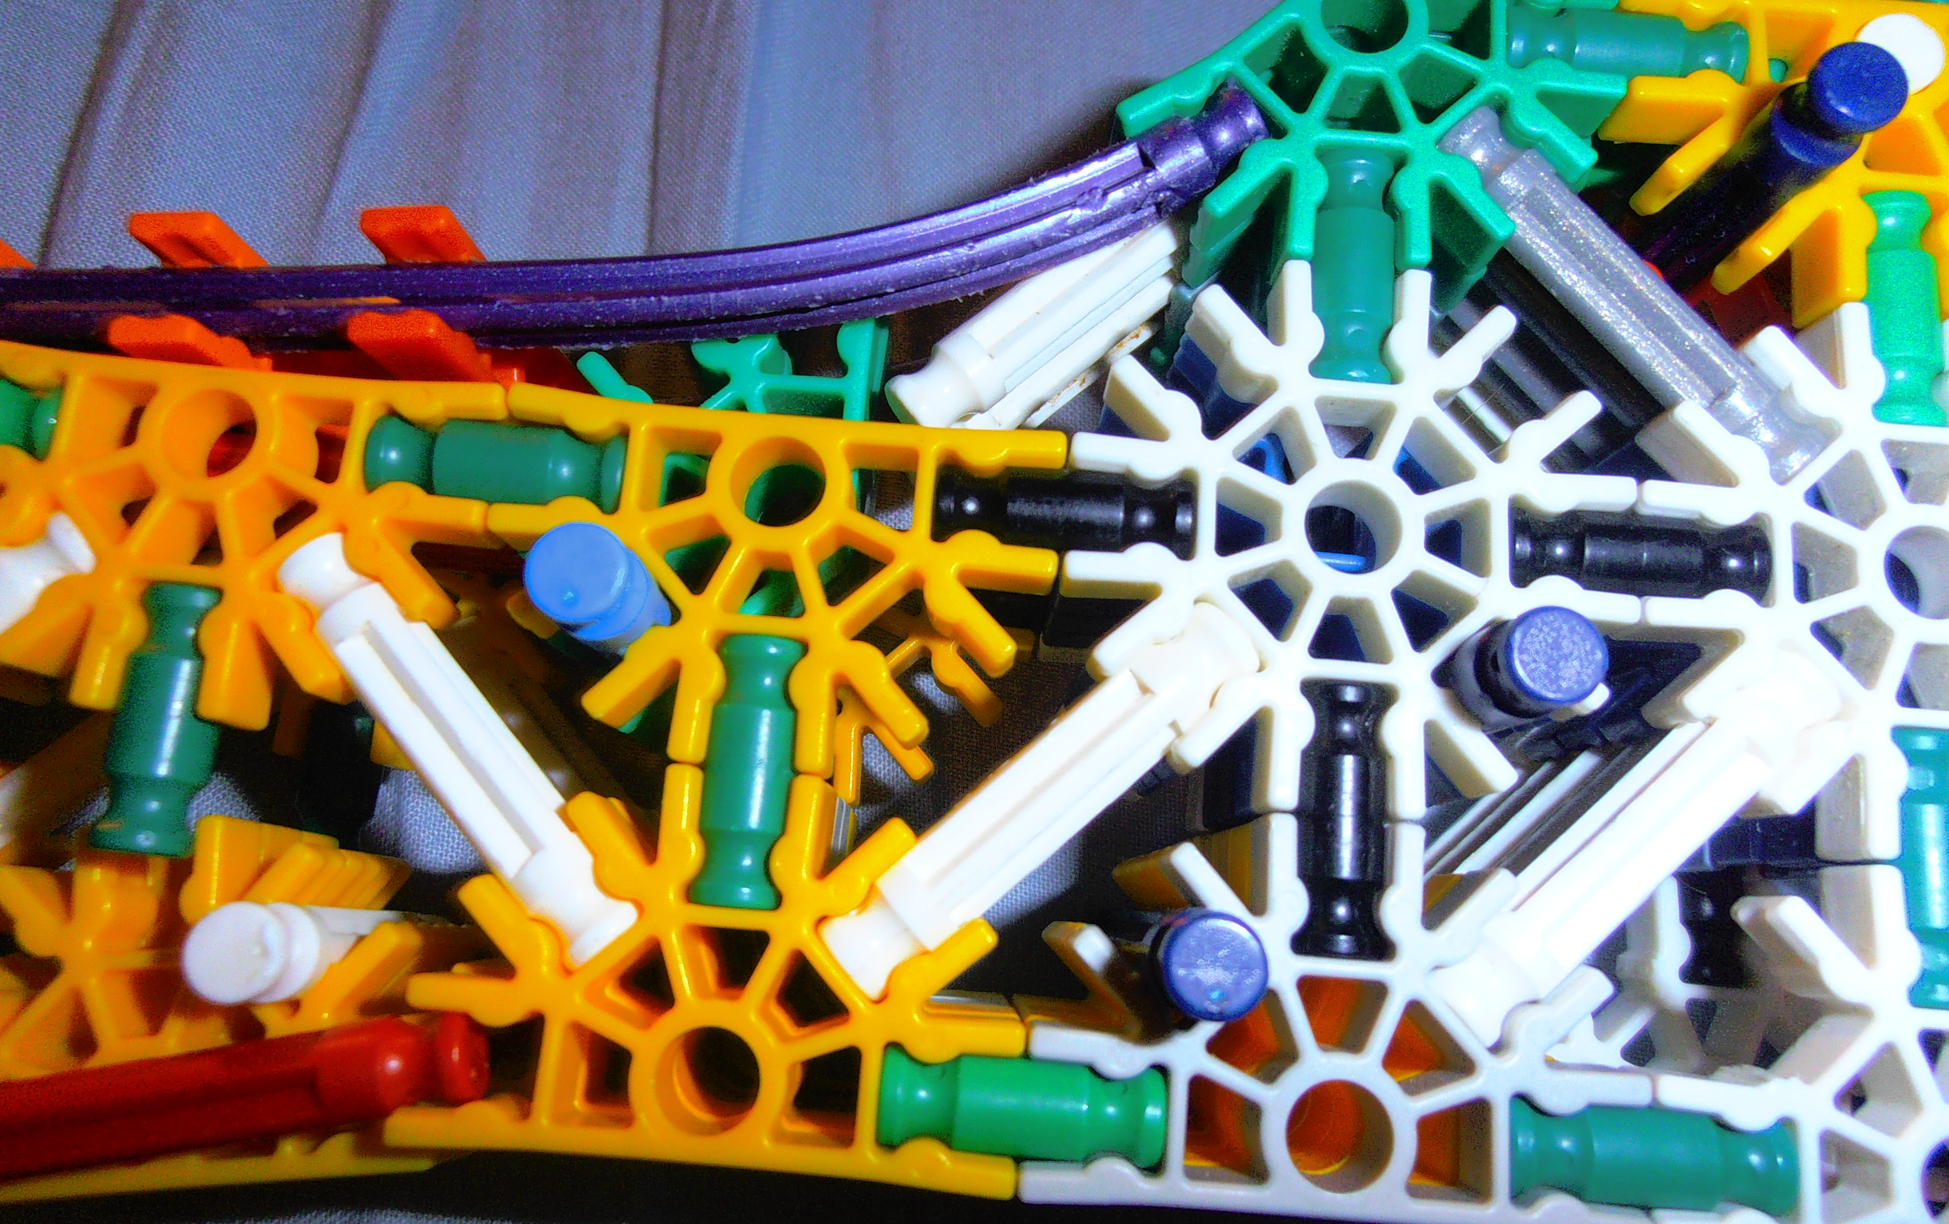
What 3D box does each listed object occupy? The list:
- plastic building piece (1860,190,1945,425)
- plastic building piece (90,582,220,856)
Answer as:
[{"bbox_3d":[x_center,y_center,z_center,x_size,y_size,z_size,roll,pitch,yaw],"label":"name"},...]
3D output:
[{"bbox_3d":[0.063,-0.020,0.094,0.006,0.006,0.017,5,78,1],"label":"plastic building piece"},{"bbox_3d":[-0.052,0.007,0.087,0.006,0.006,0.017,5,78,1],"label":"plastic building piece"}]

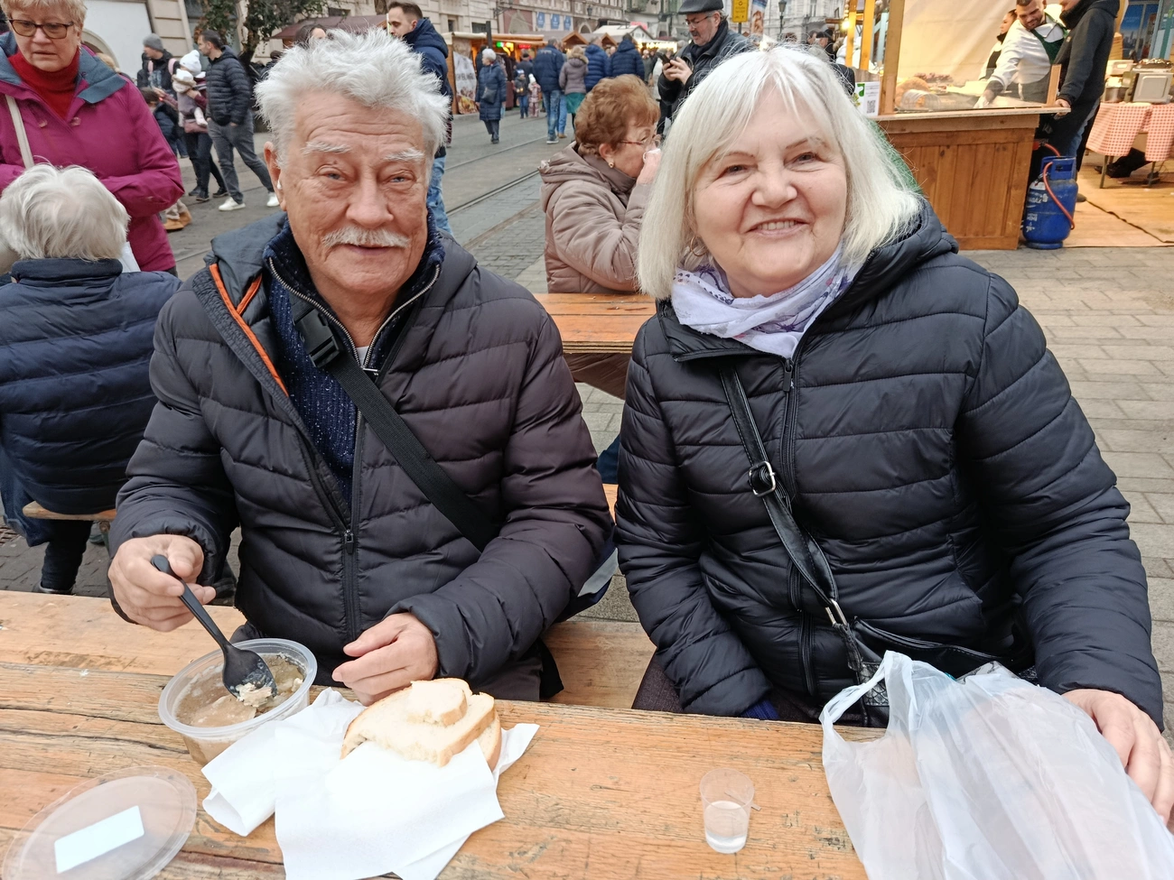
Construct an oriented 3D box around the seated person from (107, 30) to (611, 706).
[{"bbox_3d":[-0.250,0.202,0.977,0.570,1.270,0.660,-5,24,-8],"label":"seated person"}]

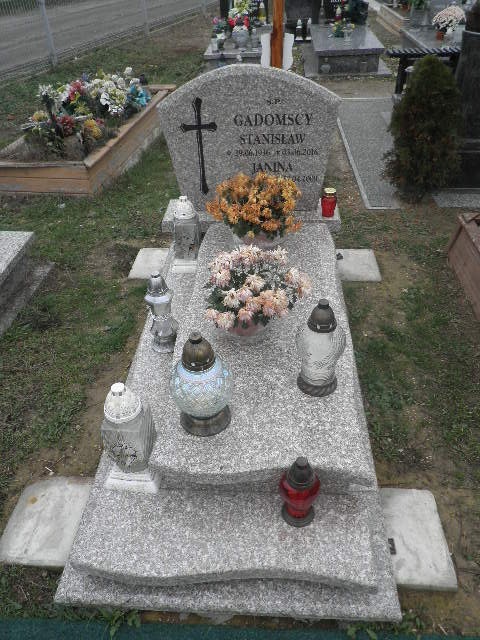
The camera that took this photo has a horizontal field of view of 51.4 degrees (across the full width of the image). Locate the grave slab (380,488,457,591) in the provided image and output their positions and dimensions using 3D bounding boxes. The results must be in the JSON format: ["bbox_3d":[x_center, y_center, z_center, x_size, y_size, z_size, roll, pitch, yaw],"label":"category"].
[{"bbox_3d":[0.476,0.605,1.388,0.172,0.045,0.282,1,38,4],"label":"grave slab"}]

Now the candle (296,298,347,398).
[{"bbox_3d":[0.259,0.079,1.609,0.162,0.340,0.162,1,38,4],"label":"candle"}]

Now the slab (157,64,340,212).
[{"bbox_3d":[0.045,-0.911,2.575,0.889,0.720,0.085,1,38,4],"label":"slab"}]

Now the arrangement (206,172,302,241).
[{"bbox_3d":[0.071,-0.537,2.441,0.440,0.310,0.400,1,38,4],"label":"arrangement"}]

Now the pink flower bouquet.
[{"bbox_3d":[0.066,-0.106,1.881,0.390,0.310,0.370,1,38,4],"label":"pink flower bouquet"}]

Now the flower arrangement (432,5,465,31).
[{"bbox_3d":[2.475,-3.577,5.912,0.400,0.300,0.380,1,38,4],"label":"flower arrangement"}]

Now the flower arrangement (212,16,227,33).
[{"bbox_3d":[-0.243,-3.504,5.919,0.175,0.200,0.170,1,38,4],"label":"flower arrangement"}]

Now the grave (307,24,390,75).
[{"bbox_3d":[1.270,-3.414,6.266,0.920,0.300,1.962,1,39,4],"label":"grave"}]

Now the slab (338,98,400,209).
[{"bbox_3d":[1.028,-1.404,3.953,0.380,0.040,2.416,1,39,4],"label":"slab"}]

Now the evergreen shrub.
[{"bbox_3d":[1.120,-1.166,3.034,0.450,0.784,0.450,1,39,4],"label":"evergreen shrub"}]

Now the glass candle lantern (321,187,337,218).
[{"bbox_3d":[0.452,-0.596,2.524,0.077,0.131,0.077,1,39,4],"label":"glass candle lantern"}]

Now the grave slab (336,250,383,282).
[{"bbox_3d":[0.581,-0.264,2.512,0.206,0.045,0.305,1,38,4],"label":"grave slab"}]

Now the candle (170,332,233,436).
[{"bbox_3d":[-0.108,0.171,1.426,0.176,0.345,0.176,1,39,4],"label":"candle"}]

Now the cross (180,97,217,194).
[{"bbox_3d":[-0.202,-0.876,2.561,0.184,0.496,0.015,1,38,4],"label":"cross"}]

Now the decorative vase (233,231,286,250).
[{"bbox_3d":[0.093,-0.409,2.327,0.190,0.130,0.190,1,39,4],"label":"decorative vase"}]

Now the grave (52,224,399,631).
[{"bbox_3d":[0.022,0.103,1.976,0.854,0.145,1.940,1,38,4],"label":"grave"}]

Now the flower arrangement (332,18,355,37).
[{"bbox_3d":[1.274,-3.650,6.225,0.249,0.179,0.212,1,39,4],"label":"flower arrangement"}]

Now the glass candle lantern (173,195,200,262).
[{"bbox_3d":[-0.255,-0.401,2.289,0.117,0.362,0.117,1,39,4],"label":"glass candle lantern"}]

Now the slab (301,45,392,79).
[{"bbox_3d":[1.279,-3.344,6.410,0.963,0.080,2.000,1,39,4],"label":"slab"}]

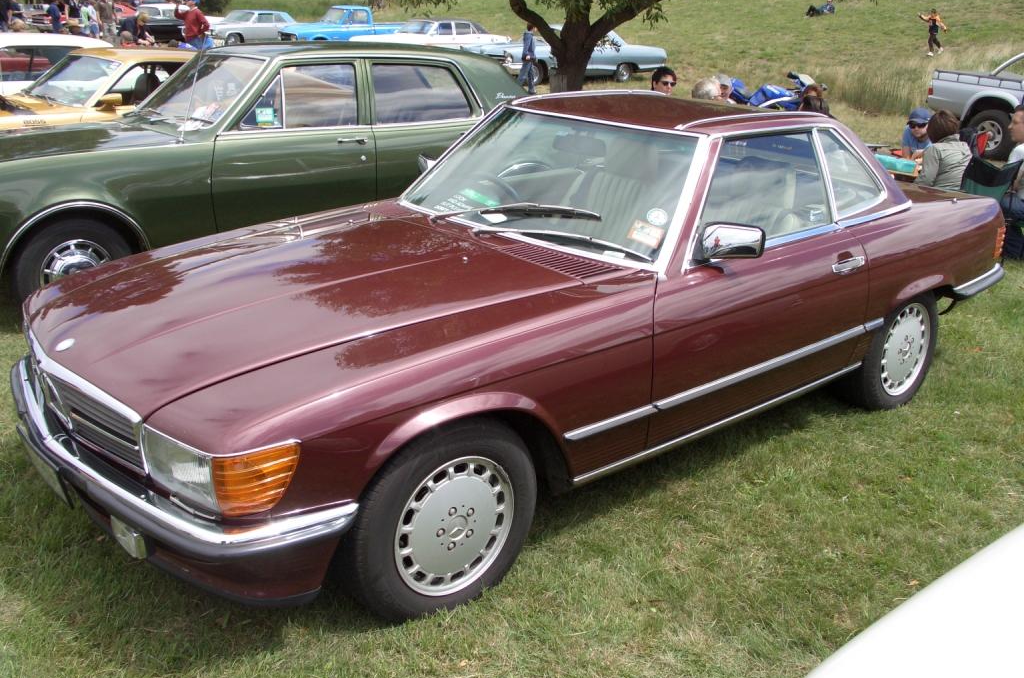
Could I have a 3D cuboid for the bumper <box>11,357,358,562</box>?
[{"bbox_3d":[-1.144,0.290,2.909,0.530,0.125,1.760,-14,24,-38],"label":"bumper"}]

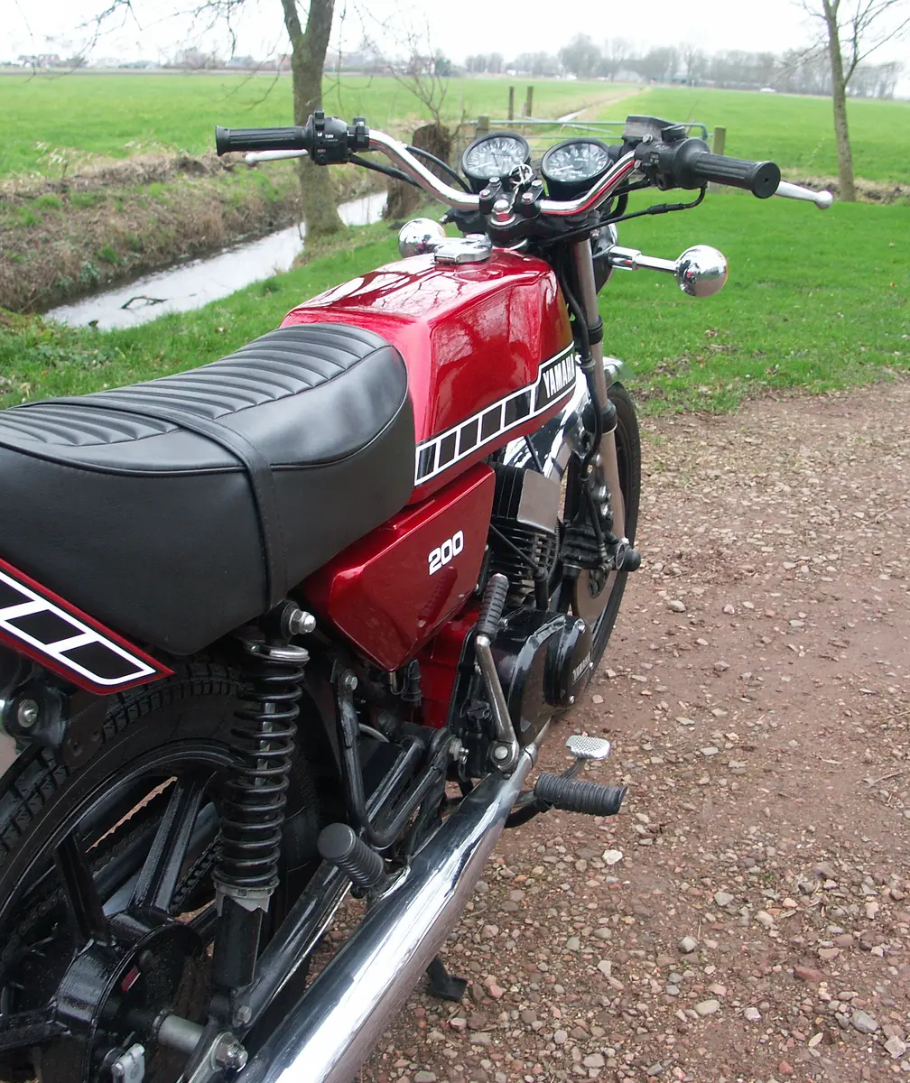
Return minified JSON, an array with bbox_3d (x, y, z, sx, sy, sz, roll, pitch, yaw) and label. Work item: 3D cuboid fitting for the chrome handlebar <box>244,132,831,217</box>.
[{"bbox_3d":[0.042,-0.449,1.455,0.745,0.100,0.170,11,24,25],"label":"chrome handlebar"}]

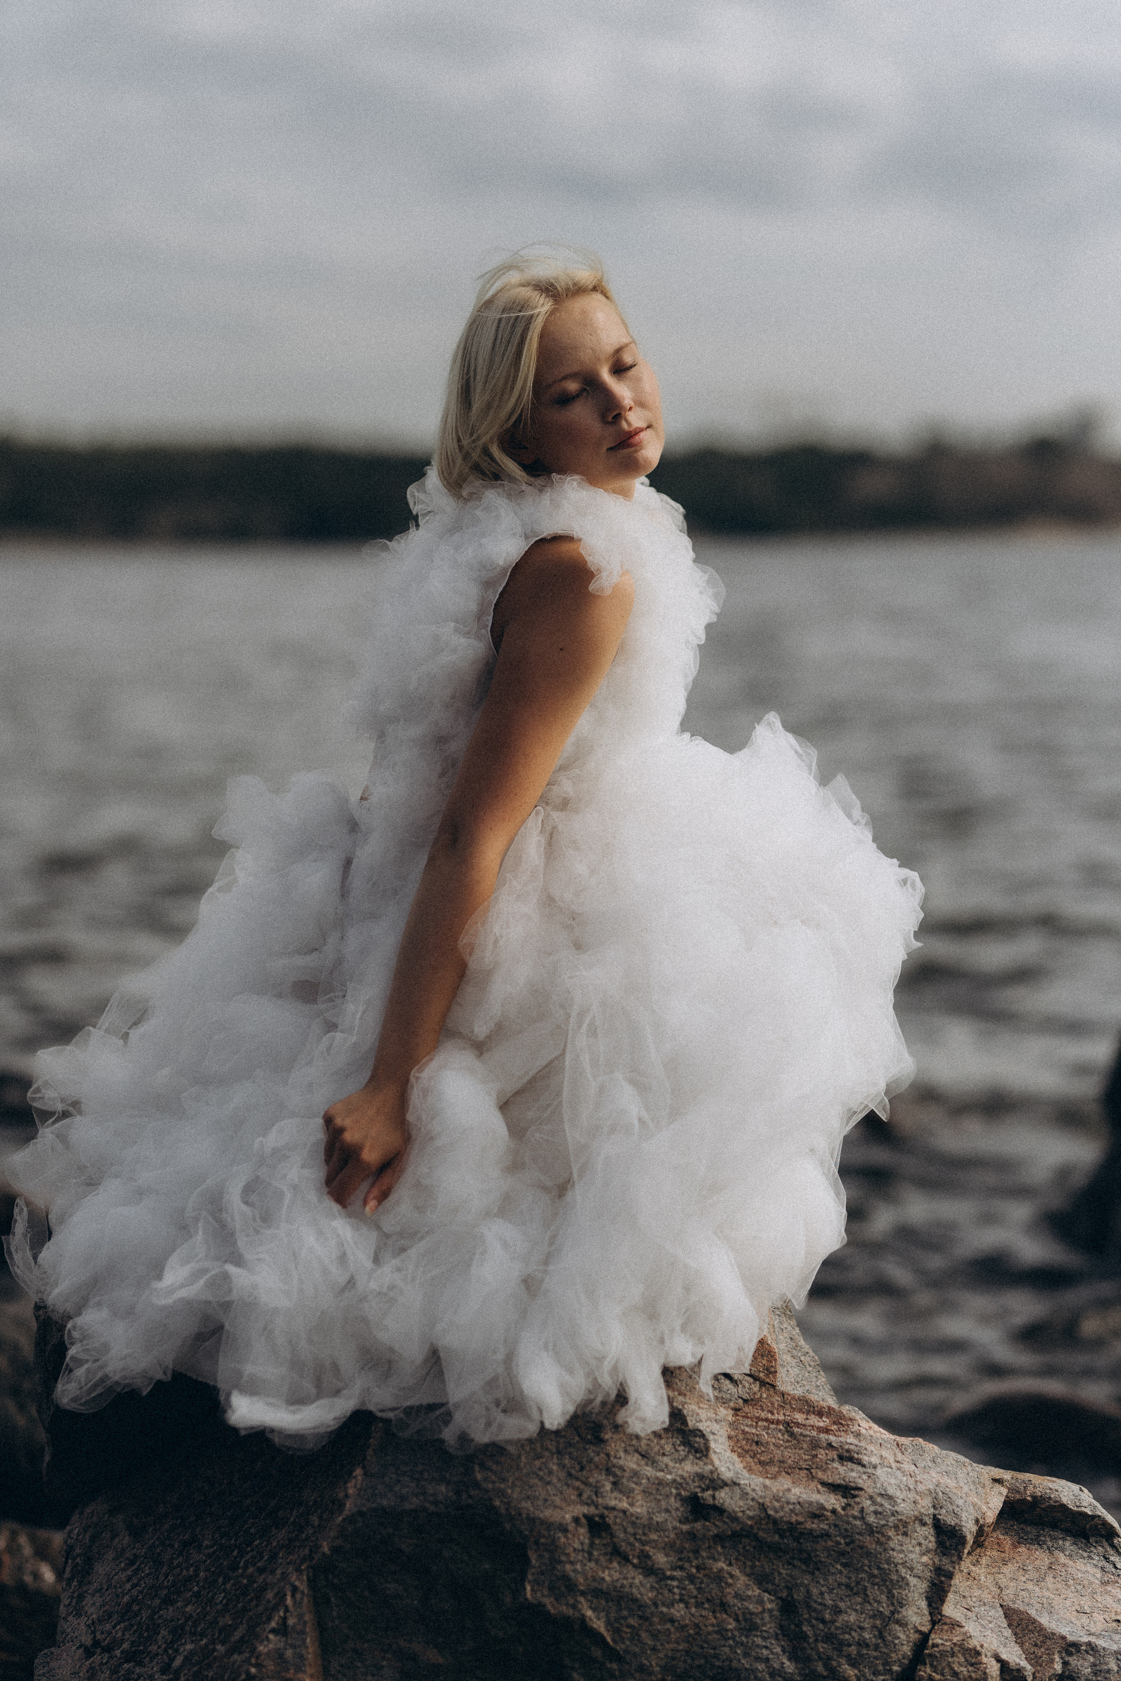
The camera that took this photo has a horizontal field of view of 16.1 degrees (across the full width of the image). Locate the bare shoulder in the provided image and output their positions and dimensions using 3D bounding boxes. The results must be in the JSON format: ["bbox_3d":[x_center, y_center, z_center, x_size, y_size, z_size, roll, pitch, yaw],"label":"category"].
[{"bbox_3d":[0.003,-0.243,3.880,0.130,0.112,0.115,1,5,12],"label":"bare shoulder"}]

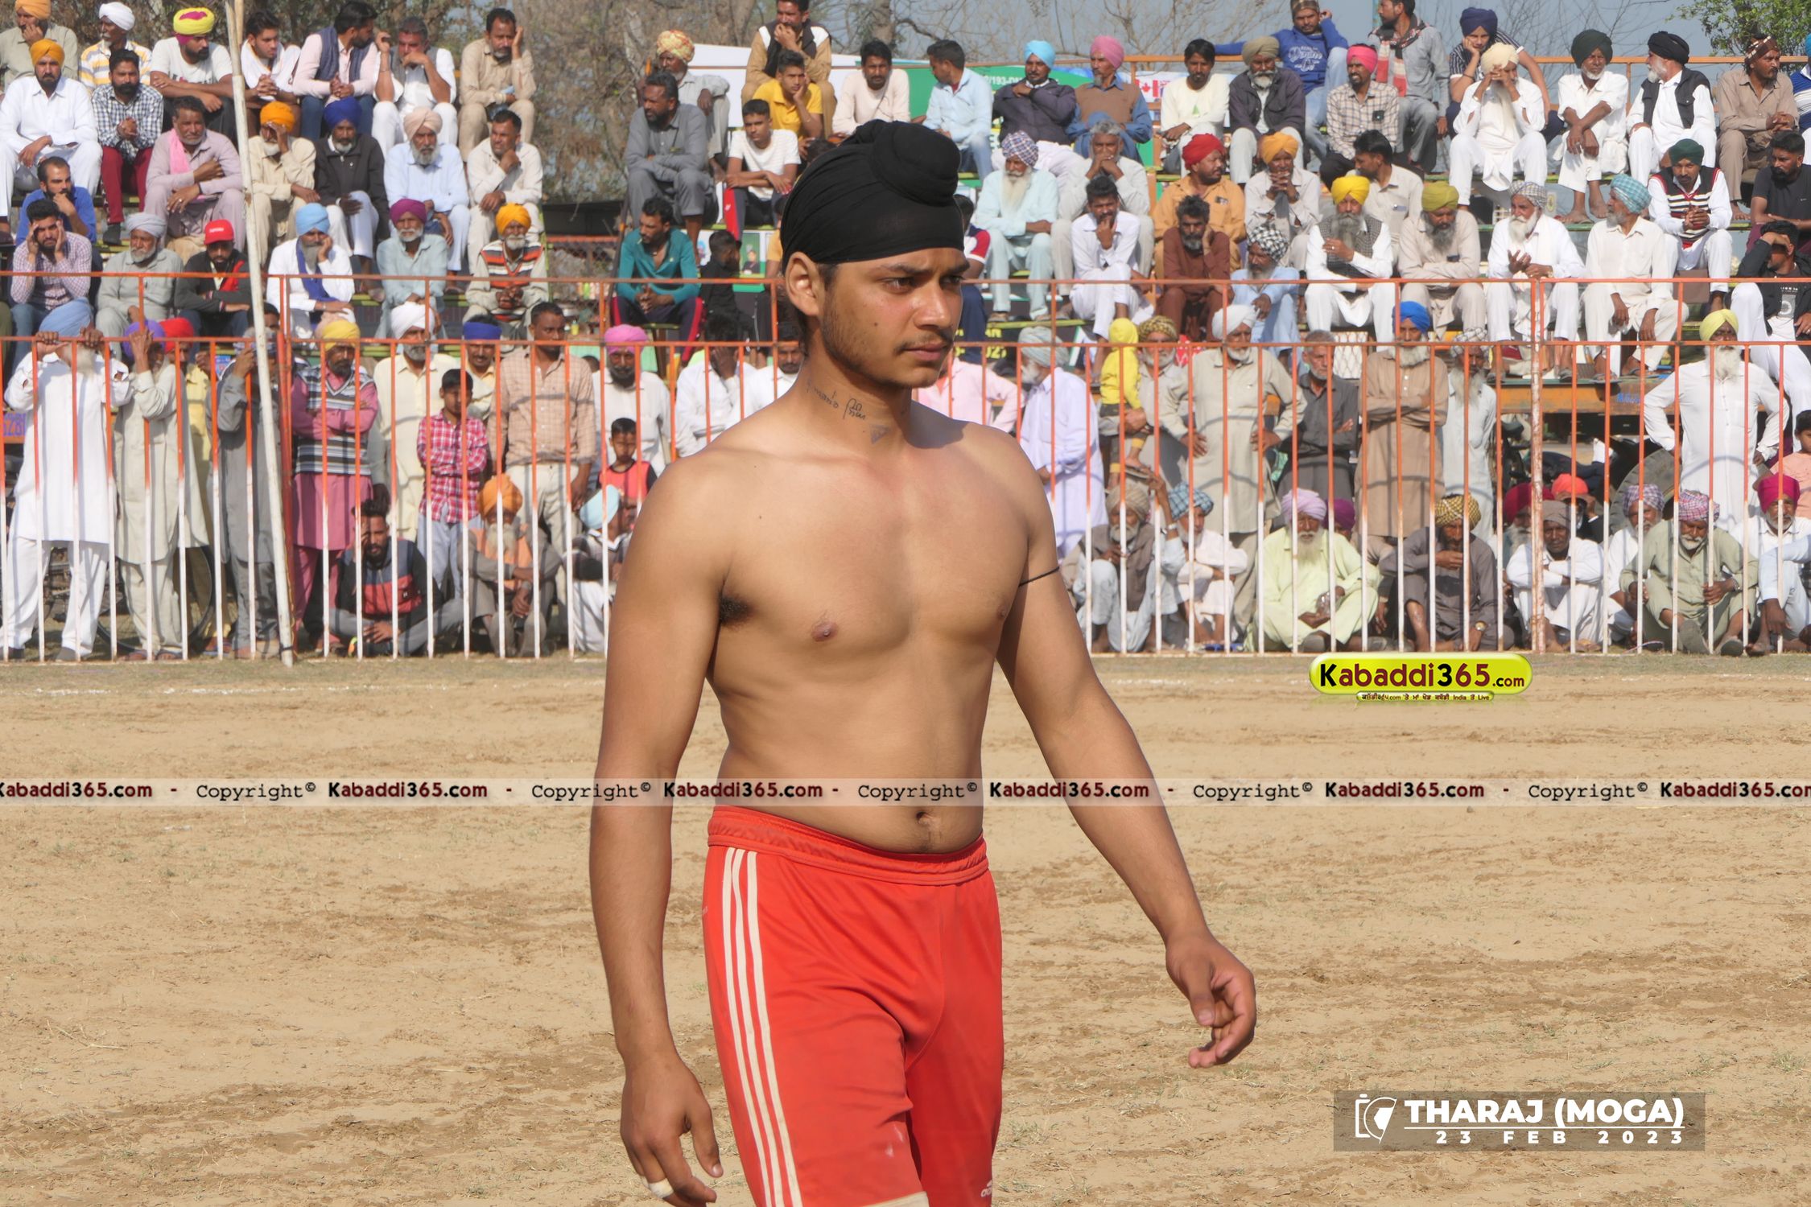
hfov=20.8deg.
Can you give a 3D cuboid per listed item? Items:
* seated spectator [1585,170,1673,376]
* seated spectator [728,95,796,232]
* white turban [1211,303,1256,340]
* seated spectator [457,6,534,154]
[{"bbox_3d":[4.067,-1.837,27.700,0.530,1.145,0.740,0,3,8],"label":"seated spectator"},{"bbox_3d":[-0.828,-2.435,28.700,0.460,1.013,0.760,1,3,12],"label":"seated spectator"},{"bbox_3d":[1.695,-1.451,25.400,0.230,0.190,0.250,-1,3,-12],"label":"white turban"},{"bbox_3d":[-2.443,-3.015,29.500,0.470,1.108,0.750,0,3,-2],"label":"seated spectator"}]

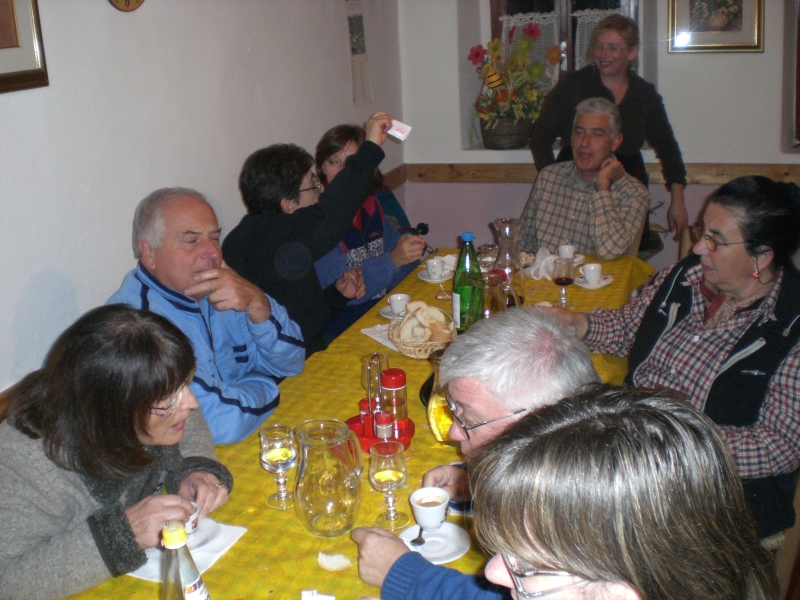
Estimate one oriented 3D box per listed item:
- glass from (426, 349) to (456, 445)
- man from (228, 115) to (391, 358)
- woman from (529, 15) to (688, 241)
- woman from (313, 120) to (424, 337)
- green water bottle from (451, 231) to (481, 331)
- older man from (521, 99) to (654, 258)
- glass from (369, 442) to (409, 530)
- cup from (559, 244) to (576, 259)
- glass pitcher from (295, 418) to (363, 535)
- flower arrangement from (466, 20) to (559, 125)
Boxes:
[{"bbox_3d":[0.103,0.203,1.819,0.088,0.192,0.088,4,20,18],"label":"glass"},{"bbox_3d":[-0.198,0.151,2.600,0.720,1.300,0.560,-2,19,1],"label":"man"},{"bbox_3d":[0.842,-0.373,3.625,0.600,1.533,0.360,7,21,25],"label":"woman"},{"bbox_3d":[-0.081,0.034,2.999,0.560,1.250,0.700,-11,21,-24],"label":"woman"},{"bbox_3d":[0.183,-0.052,2.413,0.083,0.276,0.083,4,20,18],"label":"green water bottle"},{"bbox_3d":[0.673,-0.045,3.064,0.540,1.297,0.700,5,20,20],"label":"older man"},{"bbox_3d":[-0.016,0.327,1.547,0.066,0.146,0.066,-2,19,1],"label":"glass"},{"bbox_3d":[0.573,-0.160,2.990,0.072,0.053,0.062,4,20,18],"label":"cup"},{"bbox_3d":[-0.122,0.312,1.540,0.128,0.188,0.117,-2,19,1],"label":"glass pitcher"},{"bbox_3d":[0.517,-1.014,3.966,0.407,0.457,0.320,4,20,18],"label":"flower arrangement"}]

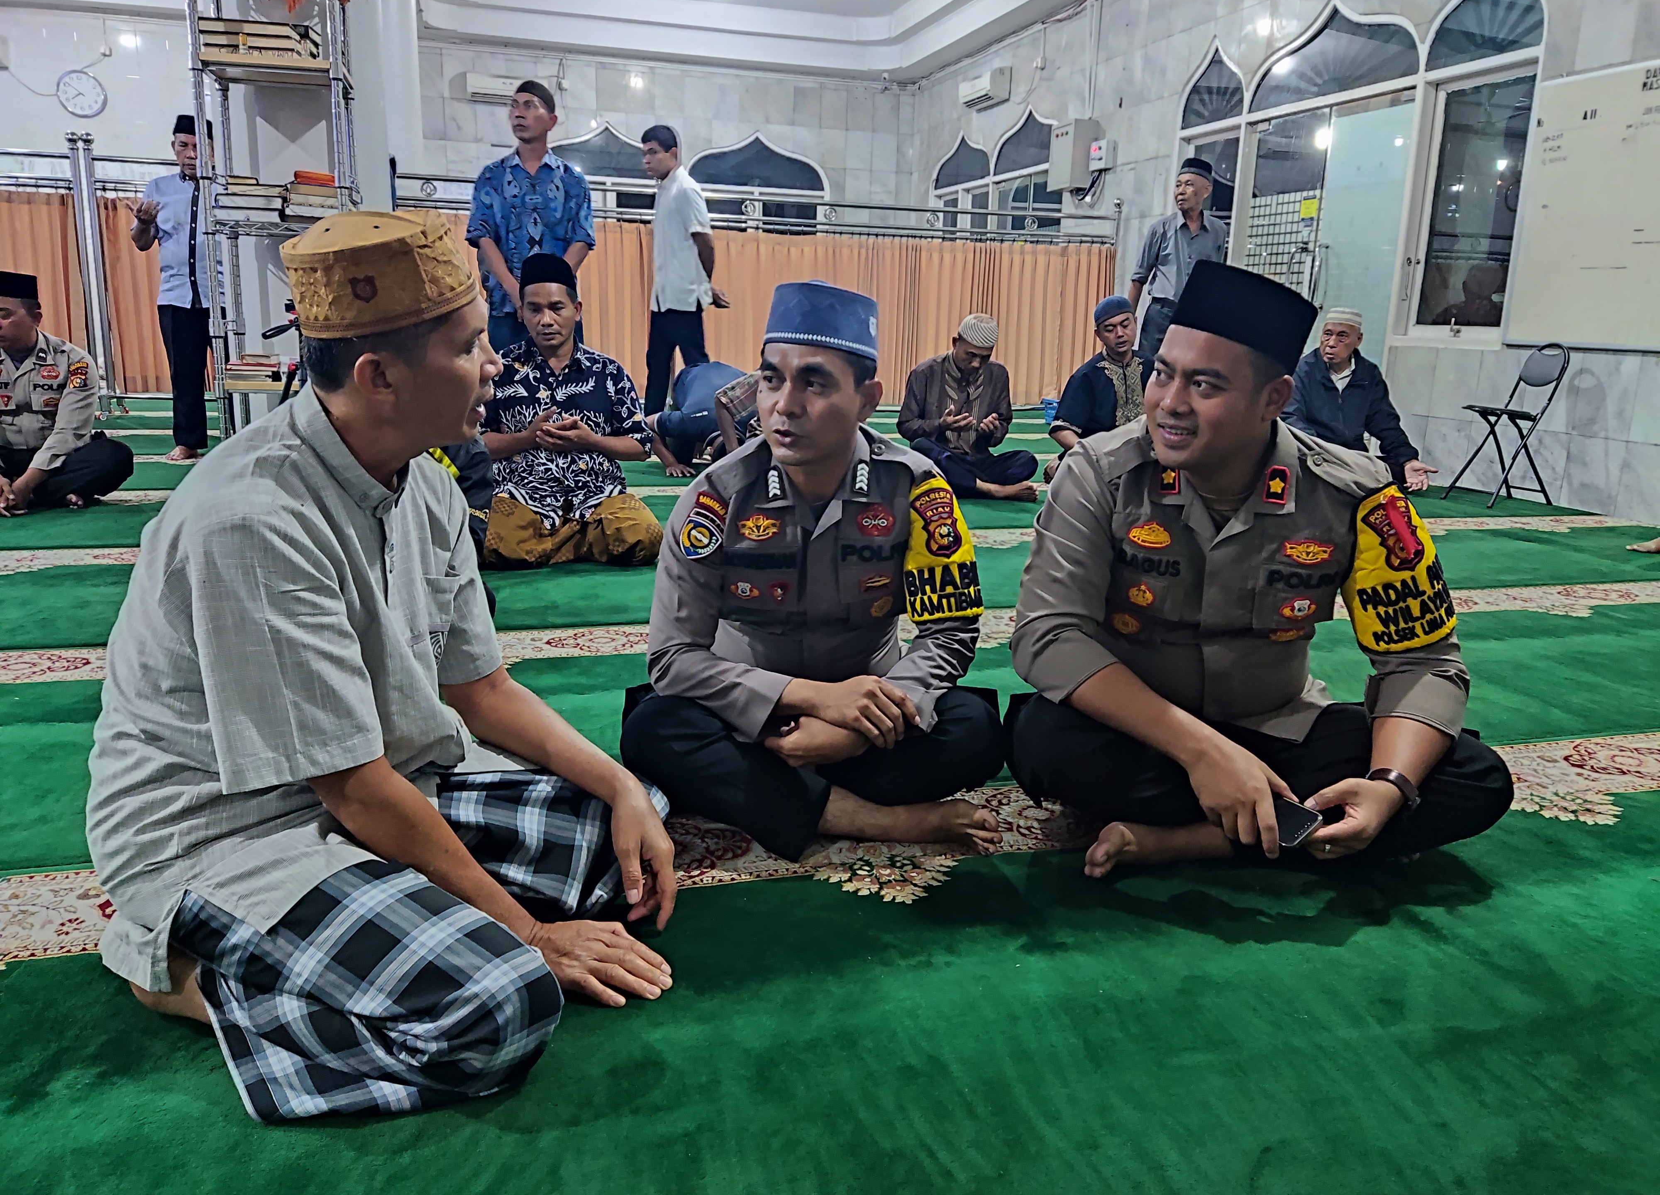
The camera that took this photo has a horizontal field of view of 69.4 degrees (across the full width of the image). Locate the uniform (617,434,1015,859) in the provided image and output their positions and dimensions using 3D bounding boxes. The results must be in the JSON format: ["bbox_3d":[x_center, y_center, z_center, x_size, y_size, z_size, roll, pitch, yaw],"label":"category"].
[{"bbox_3d":[-0.028,0.021,2.064,0.630,0.620,0.570,2,13,0],"label":"uniform"}]

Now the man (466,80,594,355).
[{"bbox_3d":[-1.227,-1.271,5.032,0.520,1.670,0.330,-1,13,-12],"label":"man"}]

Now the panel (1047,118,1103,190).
[{"bbox_3d":[2.070,-3.747,10.186,0.220,0.540,0.400,-2,14,-16],"label":"panel"}]

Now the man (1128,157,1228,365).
[{"bbox_3d":[1.926,-1.513,6.543,0.480,1.670,0.310,8,15,23],"label":"man"}]

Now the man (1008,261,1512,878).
[{"bbox_3d":[0.683,-0.089,1.966,0.740,0.865,0.660,4,13,11],"label":"man"}]

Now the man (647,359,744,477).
[{"bbox_3d":[-0.602,-0.954,6.250,0.600,0.540,0.950,-1,13,-14],"label":"man"}]

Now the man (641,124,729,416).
[{"bbox_3d":[-0.755,-1.463,5.965,0.360,1.660,0.450,-6,16,-31],"label":"man"}]

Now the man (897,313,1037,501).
[{"bbox_3d":[0.647,-0.890,5.538,0.630,0.810,0.650,-1,13,-12],"label":"man"}]

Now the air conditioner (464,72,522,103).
[{"bbox_3d":[-3.376,-5.308,12.598,0.810,0.280,0.210,-2,14,-16],"label":"air conditioner"}]

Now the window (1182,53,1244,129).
[{"bbox_3d":[2.713,-3.593,8.416,0.070,0.502,0.740,-2,14,-16],"label":"window"}]

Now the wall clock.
[{"bbox_3d":[-6.883,-4.631,11.022,0.400,0.400,0.050,-2,14,-17],"label":"wall clock"}]

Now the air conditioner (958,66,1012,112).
[{"bbox_3d":[1.540,-5.017,11.842,0.210,0.290,0.810,-2,14,-16],"label":"air conditioner"}]

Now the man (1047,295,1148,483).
[{"bbox_3d":[1.297,-0.885,5.380,0.660,0.910,0.640,0,13,-8],"label":"man"}]

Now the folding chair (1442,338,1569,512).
[{"bbox_3d":[3.338,-0.854,5.903,0.410,0.780,0.310,-2,14,-16],"label":"folding chair"}]

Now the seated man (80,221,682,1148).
[{"bbox_3d":[-0.486,0.018,1.363,0.660,0.860,0.600,4,13,9],"label":"seated man"}]

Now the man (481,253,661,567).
[{"bbox_3d":[-0.881,-0.647,3.993,0.590,0.945,0.650,-1,13,-12],"label":"man"}]

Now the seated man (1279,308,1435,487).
[{"bbox_3d":[2.633,-0.969,6.039,0.710,0.890,0.600,8,15,23],"label":"seated man"}]

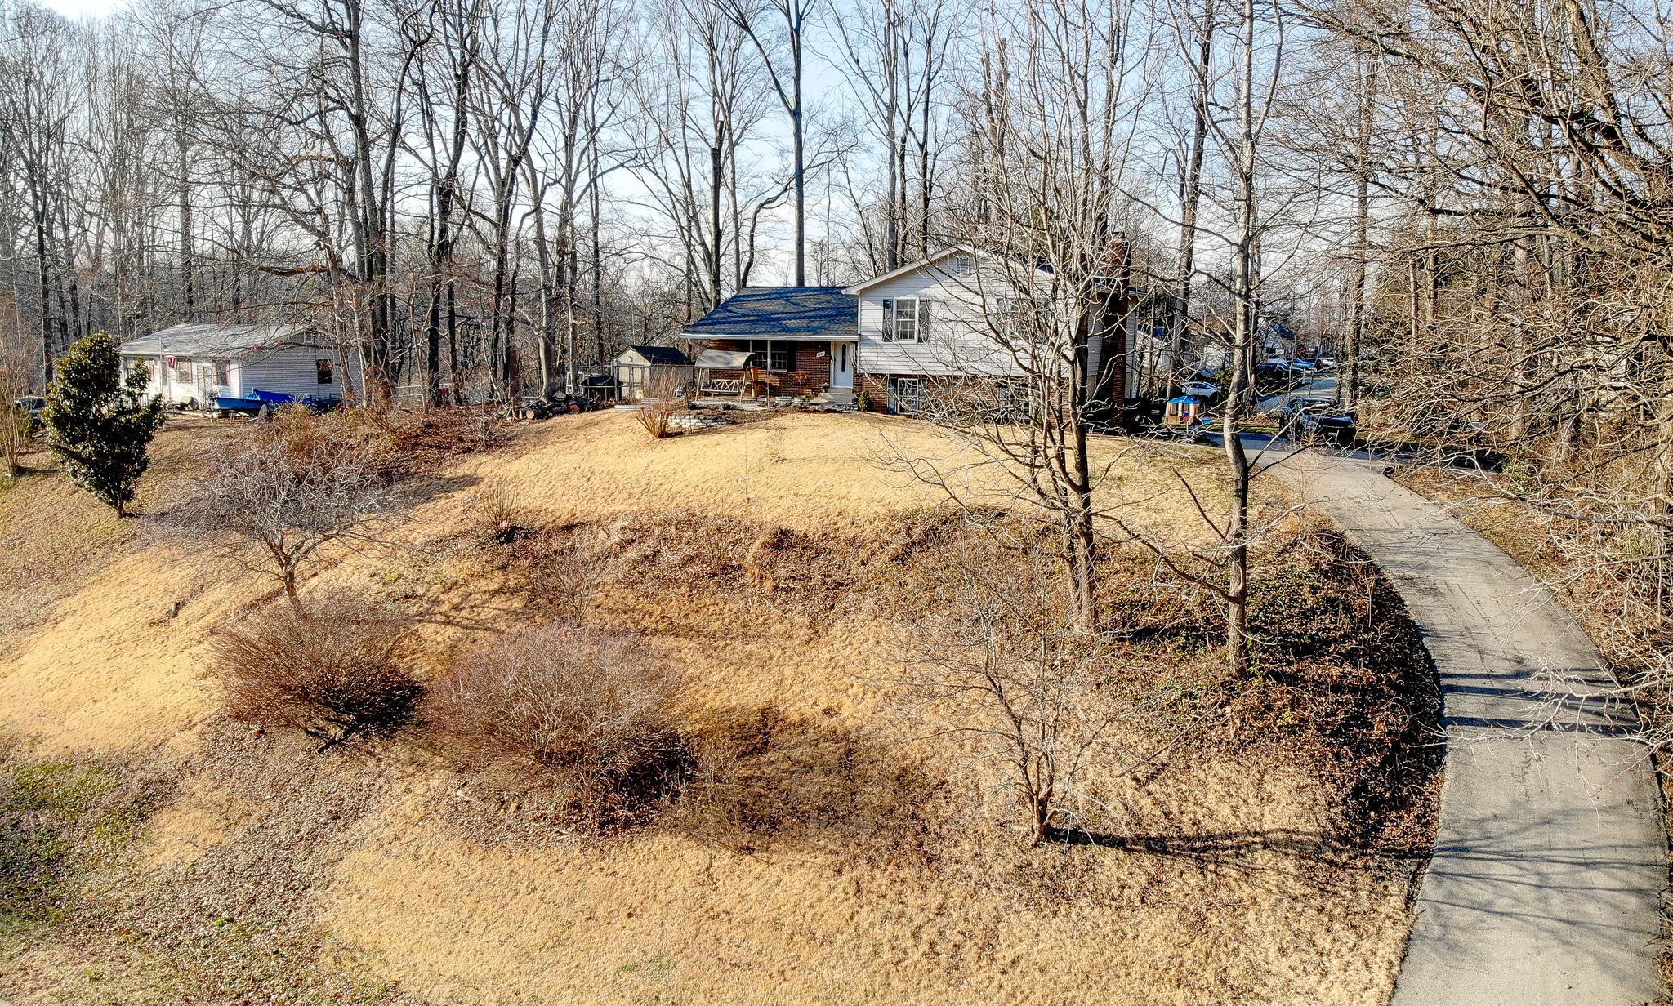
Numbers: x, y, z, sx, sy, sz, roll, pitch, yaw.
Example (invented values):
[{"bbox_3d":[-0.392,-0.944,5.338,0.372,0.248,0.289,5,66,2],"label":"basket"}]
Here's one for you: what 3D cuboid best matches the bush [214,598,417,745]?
[{"bbox_3d":[-8.438,2.807,18.874,3.295,2.002,2.966,-4,9,-24],"label":"bush"}]

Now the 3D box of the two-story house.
[{"bbox_3d":[3.298,-7.001,48.113,17.186,6.398,9.300,4,9,26],"label":"two-story house"}]

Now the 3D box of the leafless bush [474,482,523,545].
[{"bbox_3d":[-7.309,0.240,25.077,1.053,1.310,1.000,-2,8,-16],"label":"leafless bush"}]

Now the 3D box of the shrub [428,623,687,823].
[{"bbox_3d":[-4.133,3.330,17.332,3.869,2.524,3.288,-2,8,-14],"label":"shrub"}]

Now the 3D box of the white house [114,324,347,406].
[{"bbox_3d":[-32.363,-7.522,63.003,13.200,4.059,7.300,6,10,34],"label":"white house"}]

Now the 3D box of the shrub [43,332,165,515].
[{"bbox_3d":[-19.577,-2.131,31.005,3.186,4.774,3.027,-5,9,-32],"label":"shrub"}]

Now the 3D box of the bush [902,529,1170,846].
[{"bbox_3d":[2.700,2.503,15.701,3.539,3.910,3.185,1,8,10],"label":"bush"}]

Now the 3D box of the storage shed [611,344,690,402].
[{"bbox_3d":[-8.830,-6.390,56.560,2.191,2.511,3.203,5,9,32],"label":"storage shed"}]

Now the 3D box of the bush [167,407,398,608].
[{"bbox_3d":[-10.628,0.100,22.230,4.348,3.557,3.913,-4,9,-26],"label":"bush"}]

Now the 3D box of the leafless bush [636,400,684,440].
[{"bbox_3d":[-5.520,-2.555,35.995,1.392,1.165,1.322,-1,8,-9],"label":"leafless bush"}]

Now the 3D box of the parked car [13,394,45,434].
[{"bbox_3d":[-36.480,-4.093,52.946,1.900,1.750,4.700,-3,9,-20],"label":"parked car"}]

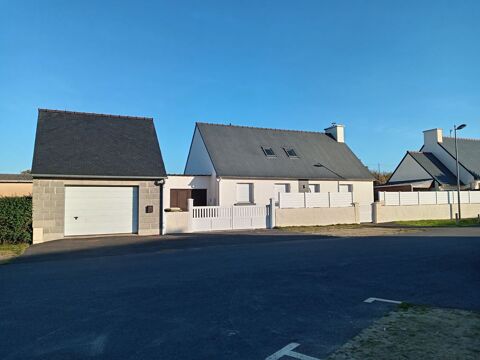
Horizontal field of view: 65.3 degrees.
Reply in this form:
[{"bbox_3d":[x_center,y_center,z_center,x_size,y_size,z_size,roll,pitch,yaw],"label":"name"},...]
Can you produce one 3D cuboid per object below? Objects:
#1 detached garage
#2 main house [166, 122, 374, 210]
[{"bbox_3d":[-6.960,-0.274,18.470,5.340,6.060,5.930,1,-5,-25],"label":"detached garage"},{"bbox_3d":[1.985,-0.770,29.347,14.560,7.500,8.130,1,-5,-25],"label":"main house"}]

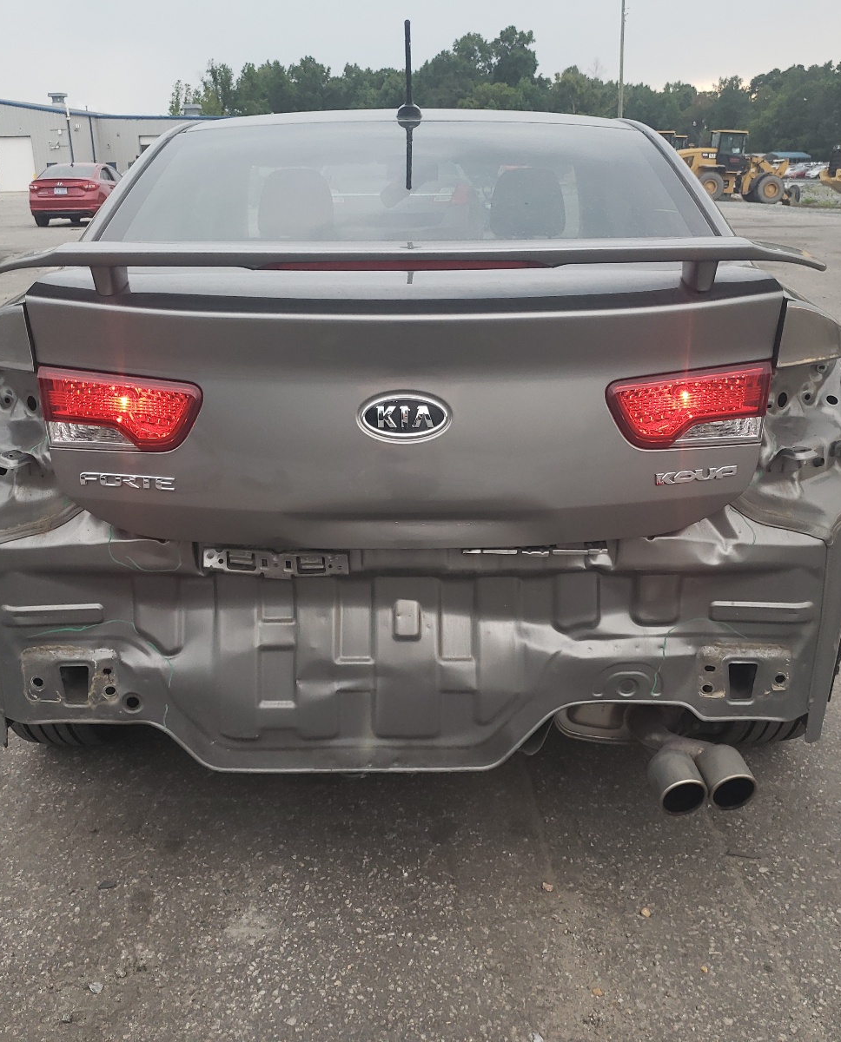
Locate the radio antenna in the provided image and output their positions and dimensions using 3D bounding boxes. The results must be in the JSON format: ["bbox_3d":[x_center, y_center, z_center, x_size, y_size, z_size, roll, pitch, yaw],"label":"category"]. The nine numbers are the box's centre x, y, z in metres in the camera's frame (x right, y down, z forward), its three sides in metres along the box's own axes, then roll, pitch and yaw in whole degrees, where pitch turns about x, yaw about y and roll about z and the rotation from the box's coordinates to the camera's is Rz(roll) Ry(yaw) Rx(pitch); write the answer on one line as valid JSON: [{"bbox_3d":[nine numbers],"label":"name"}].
[{"bbox_3d":[-0.029,-1.052,2.430,0.058,0.225,0.075,-1,40,0],"label":"radio antenna"}]

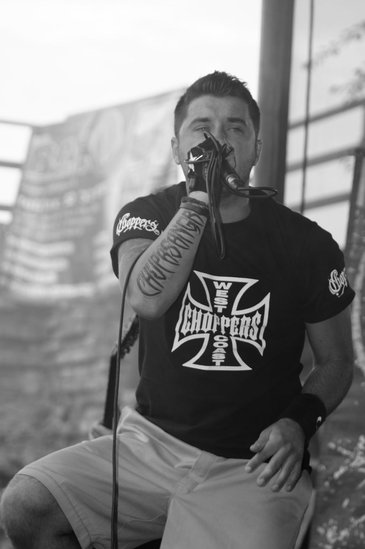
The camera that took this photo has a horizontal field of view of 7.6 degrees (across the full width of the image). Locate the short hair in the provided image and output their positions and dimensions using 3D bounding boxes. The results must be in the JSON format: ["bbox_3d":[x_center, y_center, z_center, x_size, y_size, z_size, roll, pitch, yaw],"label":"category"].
[{"bbox_3d":[0.067,-0.327,5.280,0.168,0.140,0.195,2,-3,-2],"label":"short hair"}]

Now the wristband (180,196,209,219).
[{"bbox_3d":[0.023,-0.125,5.130,0.060,0.030,0.055,18,-15,0],"label":"wristband"}]

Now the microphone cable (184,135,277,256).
[{"bbox_3d":[0.092,-0.148,5.130,0.170,0.238,0.120,3,-4,0],"label":"microphone cable"}]

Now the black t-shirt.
[{"bbox_3d":[0.096,0.088,5.250,0.475,0.540,0.310,3,-4,0],"label":"black t-shirt"}]

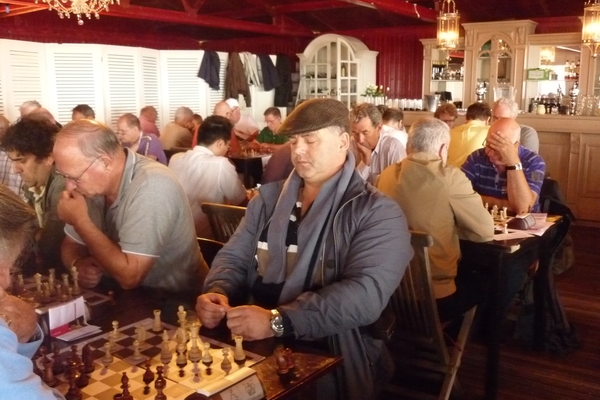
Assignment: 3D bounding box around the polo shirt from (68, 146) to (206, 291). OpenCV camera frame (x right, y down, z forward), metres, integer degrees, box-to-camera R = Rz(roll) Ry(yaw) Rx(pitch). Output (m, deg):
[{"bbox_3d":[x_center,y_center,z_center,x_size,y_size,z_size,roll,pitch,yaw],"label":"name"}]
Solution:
[{"bbox_3d":[-0.646,0.124,2.268,0.470,0.640,0.420,9,13,42],"label":"polo shirt"}]

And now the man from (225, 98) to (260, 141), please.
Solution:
[{"bbox_3d":[-0.600,-0.381,6.100,0.550,1.320,0.800,8,13,40],"label":"man"}]

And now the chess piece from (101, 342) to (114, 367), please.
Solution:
[{"bbox_3d":[-0.488,0.385,1.448,0.028,0.049,0.028,7,12,36],"label":"chess piece"}]

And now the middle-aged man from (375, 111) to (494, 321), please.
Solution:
[{"bbox_3d":[0.630,0.293,2.627,0.530,1.330,0.700,7,12,36],"label":"middle-aged man"}]

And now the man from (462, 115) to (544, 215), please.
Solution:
[{"bbox_3d":[1.224,0.173,3.384,0.540,1.280,0.740,7,12,36],"label":"man"}]

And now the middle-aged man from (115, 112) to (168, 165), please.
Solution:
[{"bbox_3d":[-1.250,-0.024,4.350,0.800,1.250,0.550,-10,14,-42],"label":"middle-aged man"}]

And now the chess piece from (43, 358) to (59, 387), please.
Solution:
[{"bbox_3d":[-0.583,0.399,1.332,0.033,0.062,0.033,7,12,36],"label":"chess piece"}]

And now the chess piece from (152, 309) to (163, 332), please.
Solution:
[{"bbox_3d":[-0.382,0.322,1.531,0.028,0.053,0.028,-1,10,0],"label":"chess piece"}]

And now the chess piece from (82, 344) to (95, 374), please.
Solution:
[{"bbox_3d":[-0.516,0.386,1.393,0.030,0.066,0.033,7,12,36],"label":"chess piece"}]

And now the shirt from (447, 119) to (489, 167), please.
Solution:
[{"bbox_3d":[1.193,-0.276,4.100,0.480,0.620,0.350,5,11,30],"label":"shirt"}]

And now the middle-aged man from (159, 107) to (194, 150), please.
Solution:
[{"bbox_3d":[-1.280,-0.323,6.000,0.550,1.280,0.800,7,12,37],"label":"middle-aged man"}]

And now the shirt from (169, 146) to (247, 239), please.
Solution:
[{"bbox_3d":[-0.515,-0.030,3.150,0.460,0.600,0.350,6,12,33],"label":"shirt"}]

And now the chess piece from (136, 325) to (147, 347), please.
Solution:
[{"bbox_3d":[-0.399,0.340,1.434,0.031,0.051,0.028,-8,12,-36],"label":"chess piece"}]

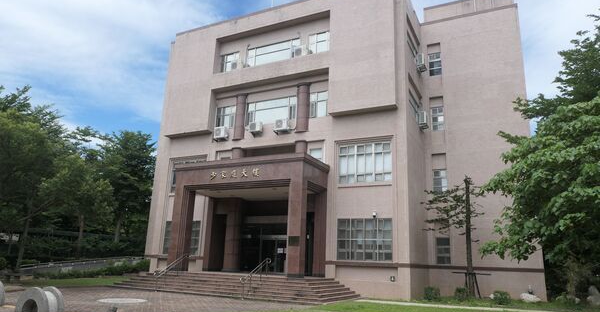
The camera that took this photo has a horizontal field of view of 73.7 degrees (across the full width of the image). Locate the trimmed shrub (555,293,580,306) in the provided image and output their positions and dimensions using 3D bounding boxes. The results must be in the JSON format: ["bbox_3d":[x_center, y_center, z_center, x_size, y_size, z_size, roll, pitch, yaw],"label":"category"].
[{"bbox_3d":[13.301,7.077,19.876,1.137,0.626,1.044,-5,-16,26],"label":"trimmed shrub"}]

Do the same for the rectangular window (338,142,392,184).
[{"bbox_3d":[3.492,0.448,21.638,3.010,2.202,0.150,-5,-16,26],"label":"rectangular window"}]

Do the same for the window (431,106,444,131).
[{"bbox_3d":[9.097,-2.418,26.308,0.800,1.659,0.139,-5,-16,26],"label":"window"}]

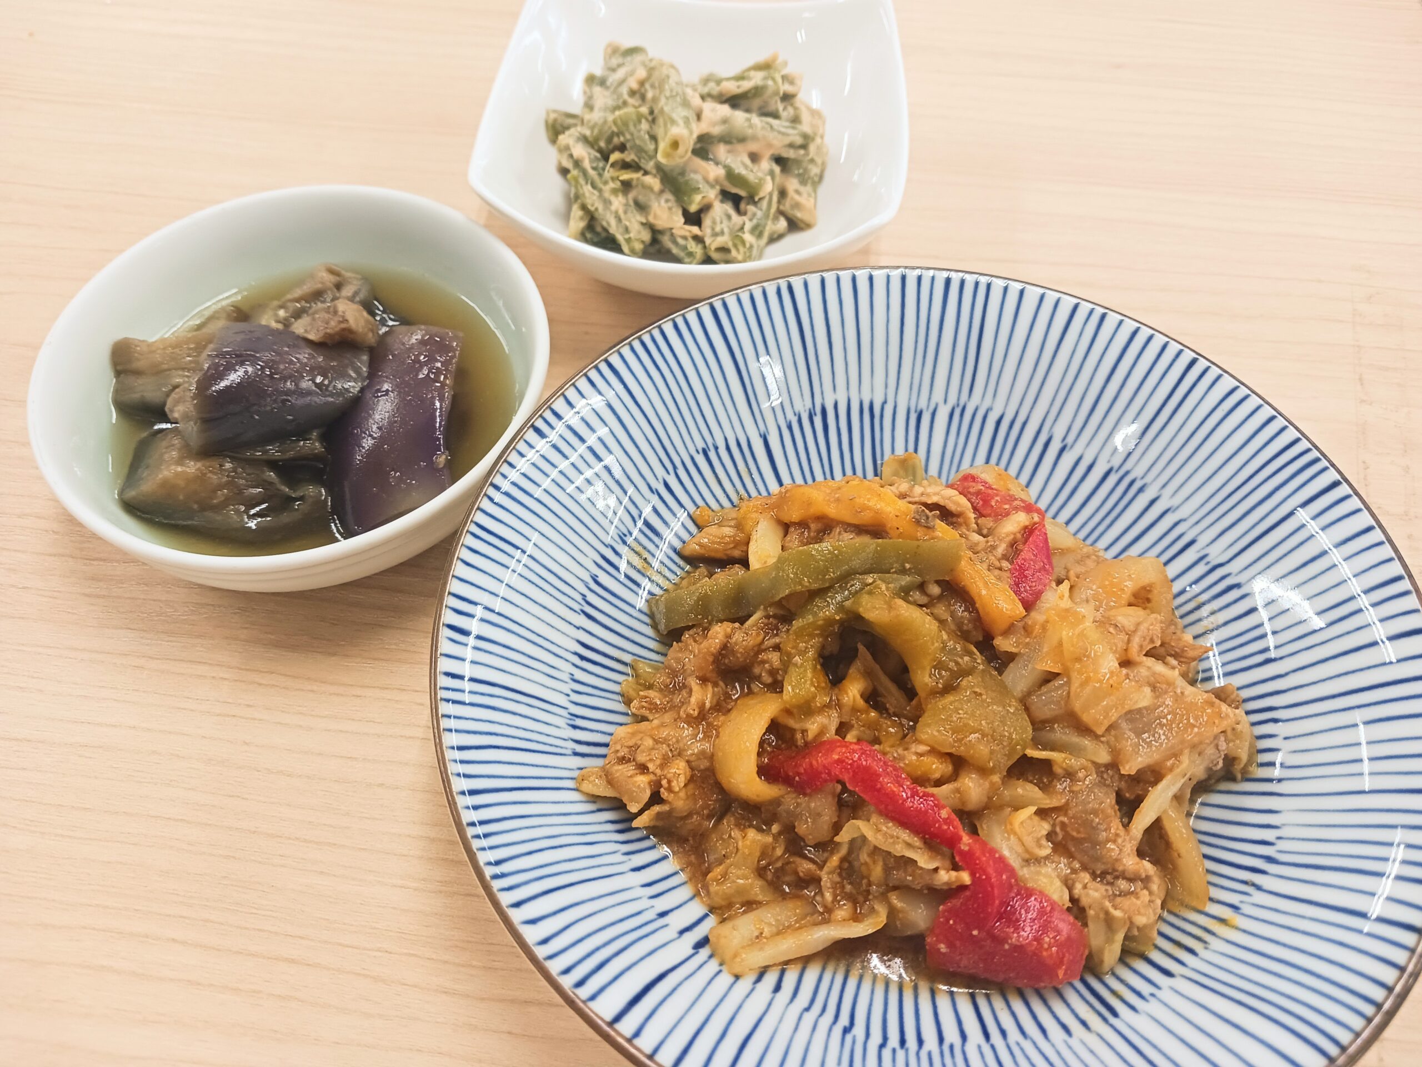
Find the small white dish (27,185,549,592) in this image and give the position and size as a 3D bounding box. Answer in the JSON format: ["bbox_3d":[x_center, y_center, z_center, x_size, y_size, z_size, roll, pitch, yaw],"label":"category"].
[{"bbox_3d":[-0.107,-0.032,0.303,0.128,0.047,0.128,2,57,0],"label":"small white dish"}]

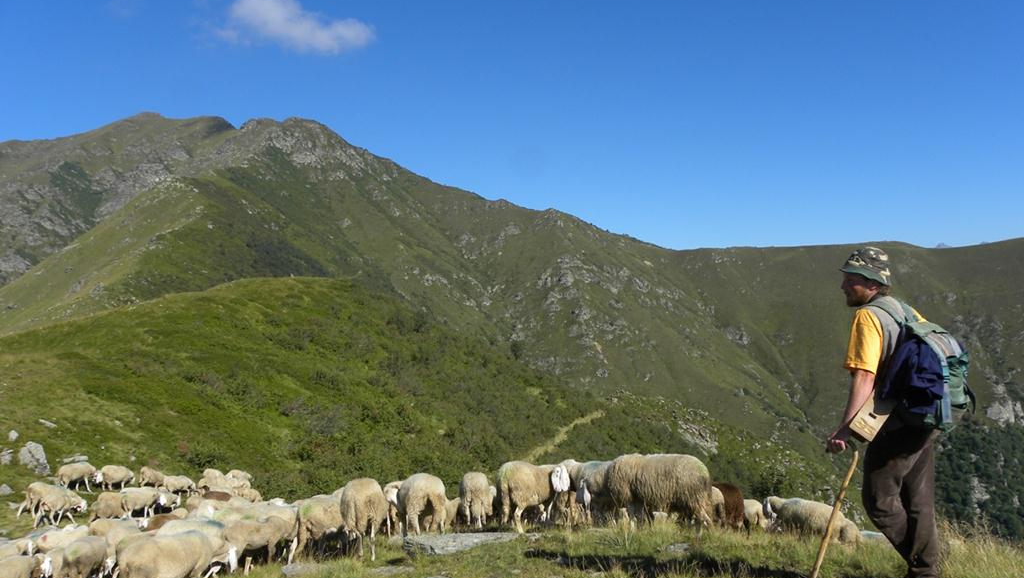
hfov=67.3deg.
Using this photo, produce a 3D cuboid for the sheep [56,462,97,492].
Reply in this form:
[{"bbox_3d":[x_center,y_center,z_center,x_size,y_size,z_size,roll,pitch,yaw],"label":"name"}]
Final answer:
[{"bbox_3d":[-11.049,4.782,19.600,1.020,0.750,0.380,0,0,-22],"label":"sheep"}]

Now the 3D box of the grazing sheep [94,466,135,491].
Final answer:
[{"bbox_3d":[-10.633,5.117,20.800,0.950,0.720,0.380,0,0,-26],"label":"grazing sheep"}]

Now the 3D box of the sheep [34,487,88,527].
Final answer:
[{"bbox_3d":[-9.255,4.530,15.800,0.380,0.740,1.120,-2,-2,43],"label":"sheep"}]

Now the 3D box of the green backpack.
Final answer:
[{"bbox_3d":[2.037,0.382,3.800,0.350,0.570,0.330,0,-14,-38],"label":"green backpack"}]

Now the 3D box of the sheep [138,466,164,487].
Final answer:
[{"bbox_3d":[-11.187,5.882,24.000,1.100,0.730,0.400,2,-2,-42],"label":"sheep"}]

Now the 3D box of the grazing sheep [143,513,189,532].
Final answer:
[{"bbox_3d":[-6.271,4.469,14.000,1.100,0.750,0.410,1,-2,-35],"label":"grazing sheep"}]

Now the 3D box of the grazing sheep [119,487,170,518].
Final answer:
[{"bbox_3d":[-9.054,5.287,19.000,1.150,0.780,0.420,1,-2,-40],"label":"grazing sheep"}]

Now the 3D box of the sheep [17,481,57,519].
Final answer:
[{"bbox_3d":[-9.944,4.580,16.500,1.280,0.820,0.440,2,-2,-44],"label":"sheep"}]

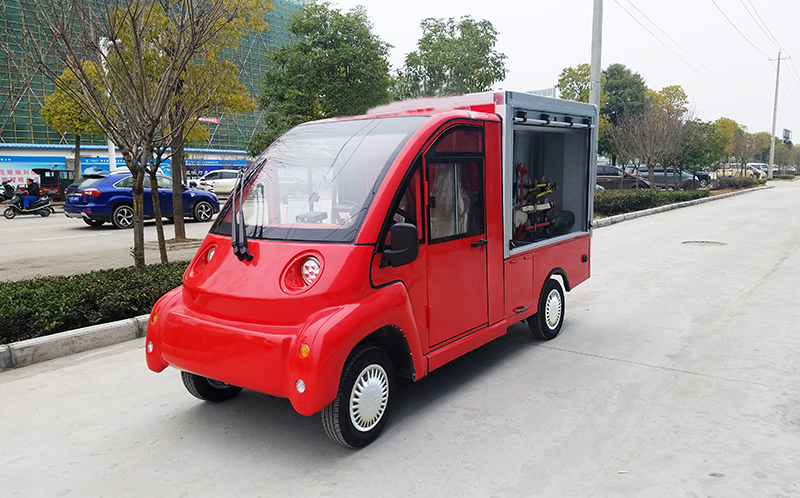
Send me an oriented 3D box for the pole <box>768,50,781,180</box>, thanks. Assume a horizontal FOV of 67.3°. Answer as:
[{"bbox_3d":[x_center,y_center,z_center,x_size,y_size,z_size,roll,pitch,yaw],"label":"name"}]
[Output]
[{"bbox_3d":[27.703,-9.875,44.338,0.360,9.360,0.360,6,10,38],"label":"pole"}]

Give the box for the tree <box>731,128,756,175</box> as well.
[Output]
[{"bbox_3d":[25.376,-7.062,44.247,2.100,3.570,2.100,6,10,38],"label":"tree"}]

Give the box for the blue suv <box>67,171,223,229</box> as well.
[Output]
[{"bbox_3d":[-7.880,-1.590,18.800,1.800,1.660,4.600,6,10,39],"label":"blue suv"}]

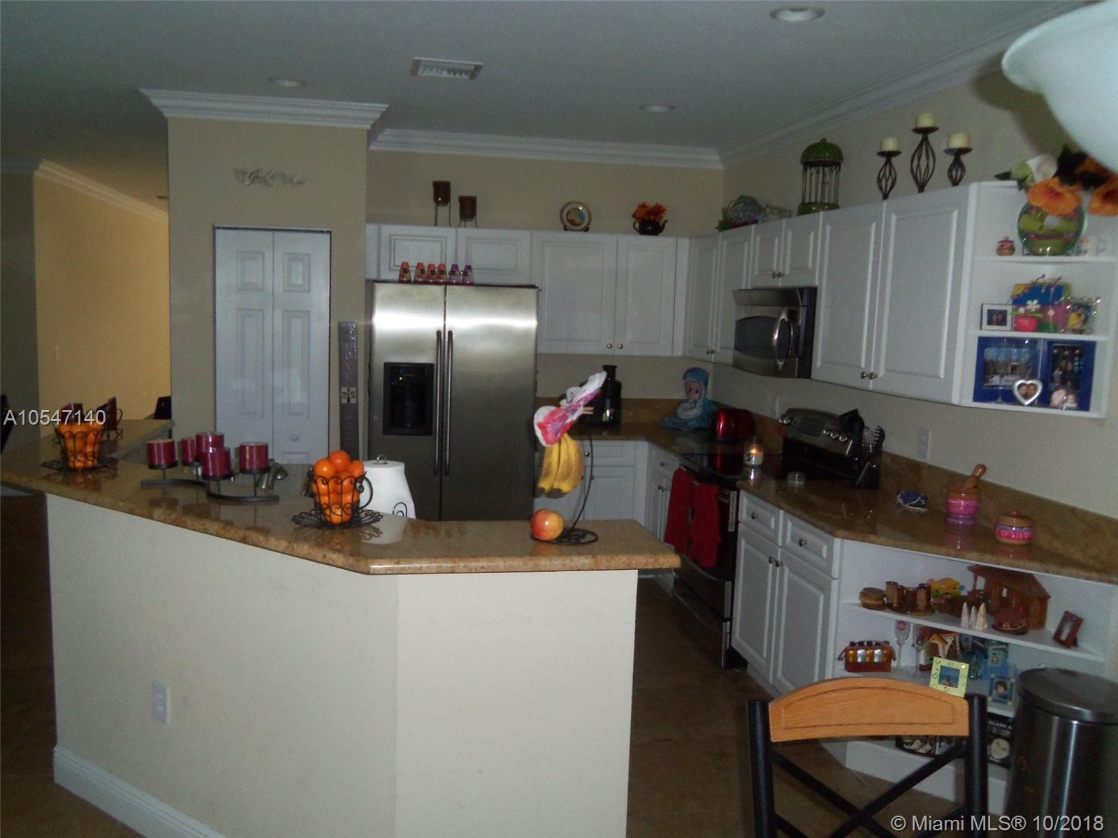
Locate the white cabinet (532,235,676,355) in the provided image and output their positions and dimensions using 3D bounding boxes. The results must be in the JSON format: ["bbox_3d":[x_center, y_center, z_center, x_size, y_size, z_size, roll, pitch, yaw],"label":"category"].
[{"bbox_3d":[0.257,-0.814,5.954,0.964,0.759,0.325,0,7,-11],"label":"white cabinet"}]

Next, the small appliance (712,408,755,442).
[{"bbox_3d":[1.067,0.039,5.537,0.255,0.190,0.180,0,7,-11],"label":"small appliance"}]

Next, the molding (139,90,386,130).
[{"bbox_3d":[-1.574,-1.674,4.908,1.275,0.112,0.115,0,7,-11],"label":"molding"}]

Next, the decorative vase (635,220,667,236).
[{"bbox_3d":[0.585,-1.220,5.868,0.205,0.115,0.140,0,7,-11],"label":"decorative vase"}]

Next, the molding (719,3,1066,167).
[{"bbox_3d":[1.387,-1.545,4.526,0.100,0.102,3.350,0,7,-11],"label":"molding"}]

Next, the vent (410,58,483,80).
[{"bbox_3d":[-0.522,-1.600,4.170,0.310,0.020,0.335,0,7,-11],"label":"vent"}]

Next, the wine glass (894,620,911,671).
[{"bbox_3d":[1.265,0.828,3.346,0.063,0.205,0.063,0,7,-11],"label":"wine glass"}]

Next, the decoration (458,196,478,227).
[{"bbox_3d":[-0.573,-1.302,5.713,0.125,0.219,0.125,0,7,-11],"label":"decoration"}]

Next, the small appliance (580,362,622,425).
[{"bbox_3d":[0.284,-0.147,5.947,0.245,0.405,0.230,0,7,-11],"label":"small appliance"}]

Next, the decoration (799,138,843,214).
[{"bbox_3d":[1.286,-1.175,4.415,0.220,0.397,0.220,0,7,-11],"label":"decoration"}]

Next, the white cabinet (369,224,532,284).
[{"bbox_3d":[-0.694,-1.024,5.697,0.985,0.325,0.335,0,7,-11],"label":"white cabinet"}]

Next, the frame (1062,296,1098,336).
[{"bbox_3d":[1.652,-0.319,2.873,0.105,0.108,0.030,7,-1,39],"label":"frame"}]

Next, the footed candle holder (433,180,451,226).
[{"bbox_3d":[-0.725,-1.329,5.613,0.117,0.290,0.117,0,7,-11],"label":"footed candle holder"}]

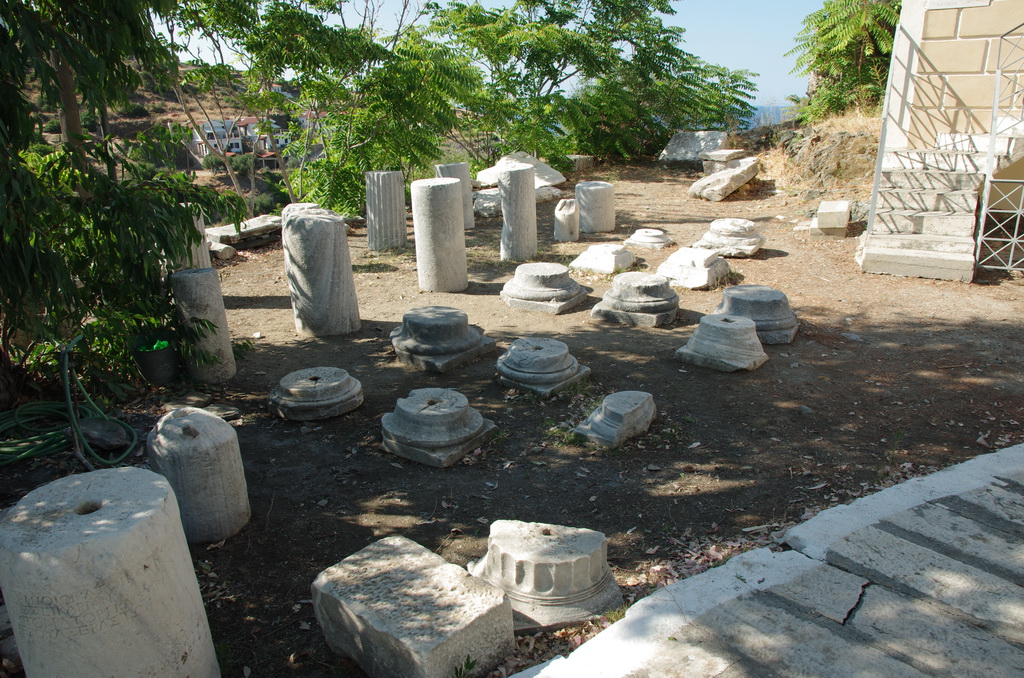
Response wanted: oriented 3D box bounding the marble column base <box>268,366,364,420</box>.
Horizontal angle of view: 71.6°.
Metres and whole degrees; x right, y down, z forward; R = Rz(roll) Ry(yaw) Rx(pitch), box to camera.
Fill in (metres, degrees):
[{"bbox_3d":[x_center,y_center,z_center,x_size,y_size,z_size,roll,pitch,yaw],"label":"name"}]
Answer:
[{"bbox_3d":[-1.186,0.314,4.309,0.565,0.165,0.543,-1,18,0],"label":"marble column base"}]

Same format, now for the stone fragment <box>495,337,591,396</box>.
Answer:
[{"bbox_3d":[0.176,0.158,4.717,0.470,0.195,0.470,11,22,34],"label":"stone fragment"}]

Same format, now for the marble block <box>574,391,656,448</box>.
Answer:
[{"bbox_3d":[0.570,0.399,3.868,0.400,0.200,0.260,-17,24,-40],"label":"marble block"}]

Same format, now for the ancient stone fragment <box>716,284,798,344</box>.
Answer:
[{"bbox_3d":[1.837,-0.202,5.399,0.600,0.320,0.570,2,18,8],"label":"ancient stone fragment"}]

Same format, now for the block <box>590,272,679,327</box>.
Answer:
[{"bbox_3d":[1.073,-0.361,6.108,0.573,0.325,0.557,10,21,30],"label":"block"}]

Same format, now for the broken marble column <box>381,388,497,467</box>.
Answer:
[{"bbox_3d":[-0.410,0.447,3.883,0.475,0.215,0.475,11,22,33],"label":"broken marble column"}]

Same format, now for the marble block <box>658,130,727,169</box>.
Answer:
[{"bbox_3d":[4.439,-4.624,17.376,1.600,0.780,0.750,0,18,5],"label":"marble block"}]

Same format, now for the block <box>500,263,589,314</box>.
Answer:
[{"bbox_3d":[0.306,-0.500,6.604,0.606,0.307,0.598,11,22,32],"label":"block"}]

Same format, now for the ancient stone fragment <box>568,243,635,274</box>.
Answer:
[{"bbox_3d":[1.035,-0.932,8.061,0.560,0.189,0.564,11,22,33],"label":"ancient stone fragment"}]

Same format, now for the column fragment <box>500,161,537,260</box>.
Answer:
[{"bbox_3d":[0.083,-1.509,8.433,0.455,1.087,0.455,-1,18,0],"label":"column fragment"}]

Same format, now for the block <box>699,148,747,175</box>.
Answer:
[{"bbox_3d":[4.484,-3.837,15.258,0.720,0.480,1.150,10,21,30],"label":"block"}]

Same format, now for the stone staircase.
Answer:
[{"bbox_3d":[4.375,-1.391,7.518,0.950,1.100,1.881,9,21,28],"label":"stone staircase"}]

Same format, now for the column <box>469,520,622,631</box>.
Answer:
[{"bbox_3d":[0.129,0.847,2.594,0.530,0.240,0.340,3,19,15],"label":"column"}]

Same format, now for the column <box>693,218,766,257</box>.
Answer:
[{"bbox_3d":[2.577,-1.212,8.377,0.660,0.310,0.660,10,21,31],"label":"column"}]

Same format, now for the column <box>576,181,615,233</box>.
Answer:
[{"bbox_3d":[1.159,-1.800,9.716,0.500,0.600,0.500,-1,18,0],"label":"column"}]

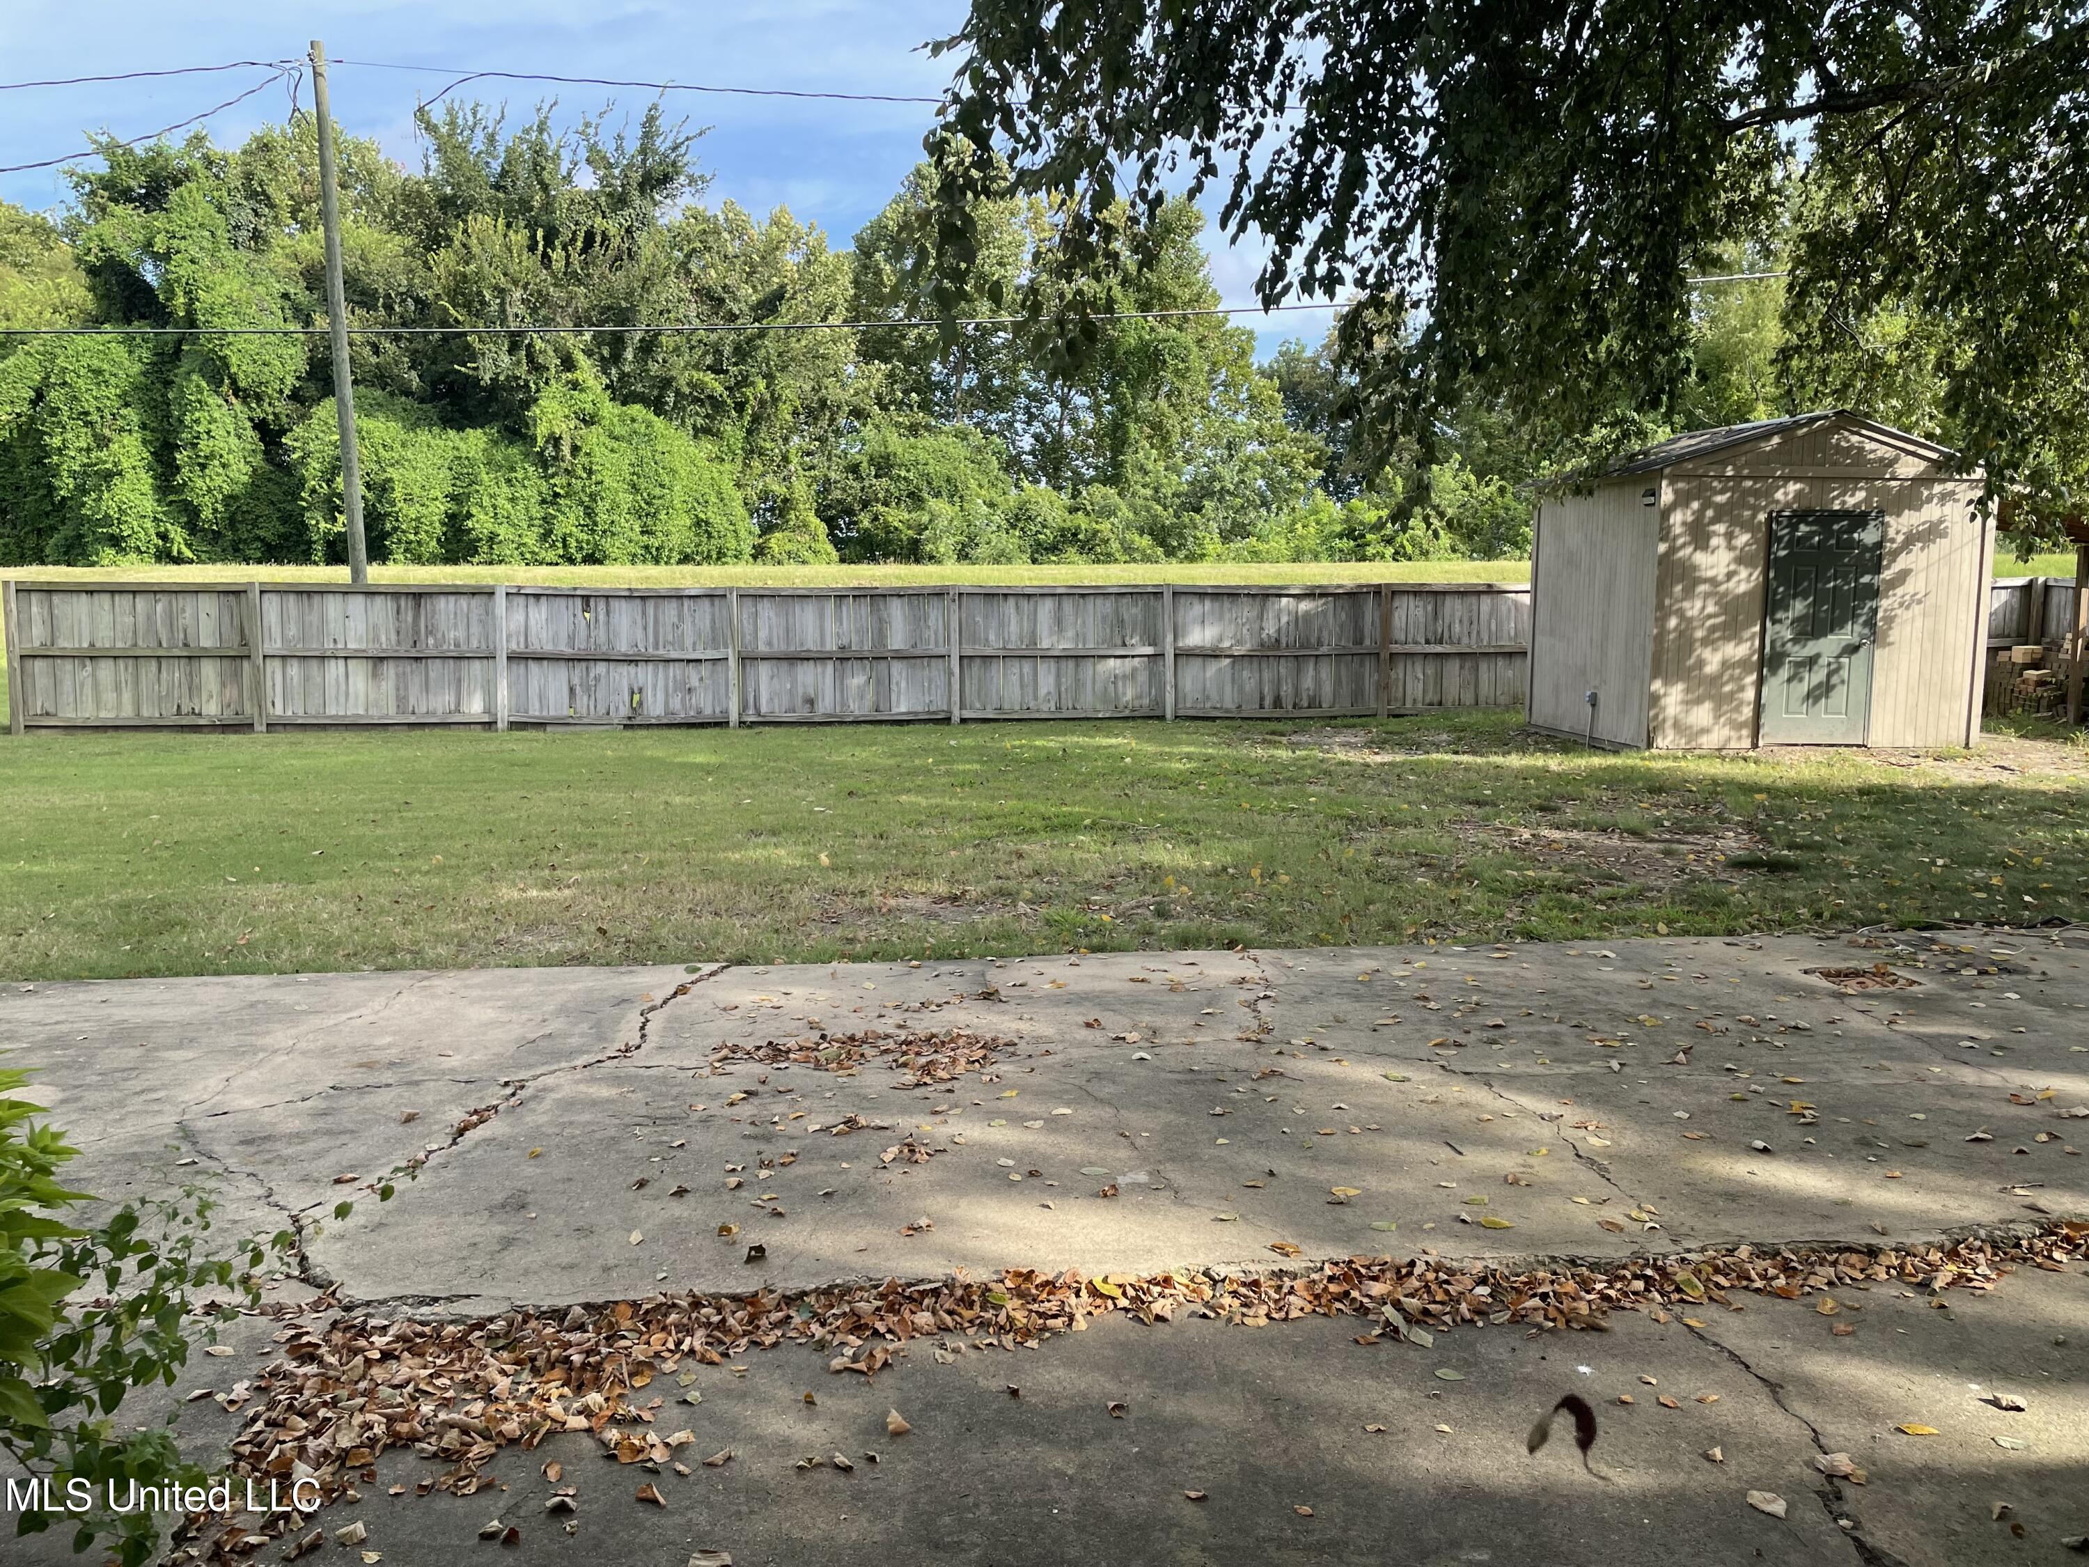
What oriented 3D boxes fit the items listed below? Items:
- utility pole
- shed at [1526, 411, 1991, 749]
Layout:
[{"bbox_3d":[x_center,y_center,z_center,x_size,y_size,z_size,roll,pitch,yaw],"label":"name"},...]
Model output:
[{"bbox_3d":[-8.383,-4.833,18.767,0.210,7.704,0.210,-2,7,0],"label":"utility pole"},{"bbox_3d":[6.705,-1.898,14.934,3.235,3.002,2.645,0,7,-7],"label":"shed"}]

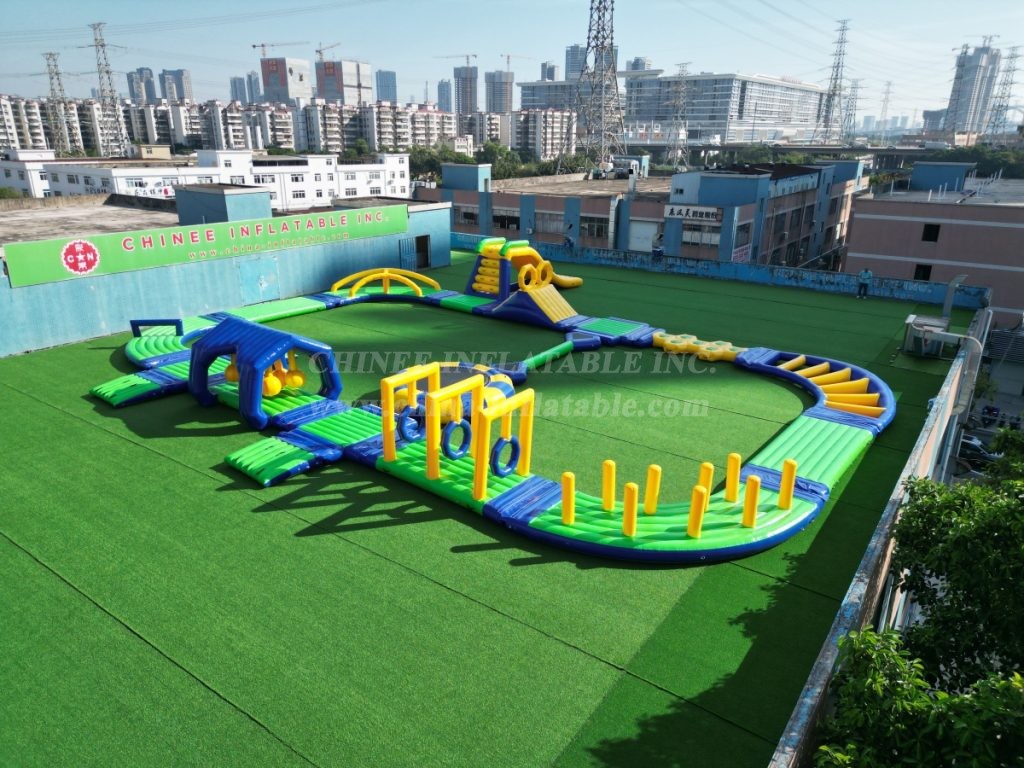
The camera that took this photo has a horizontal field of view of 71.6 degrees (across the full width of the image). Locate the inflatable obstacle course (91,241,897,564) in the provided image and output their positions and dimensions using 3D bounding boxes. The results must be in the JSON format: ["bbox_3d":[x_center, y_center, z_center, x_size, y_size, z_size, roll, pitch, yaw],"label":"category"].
[{"bbox_3d":[-0.273,-2.610,27.655,27.740,2.850,25.620,14,23,34],"label":"inflatable obstacle course"}]

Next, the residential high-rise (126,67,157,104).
[{"bbox_3d":[-485.150,-363.210,942.410,26.000,104.300,21.000,0,19,0],"label":"residential high-rise"}]

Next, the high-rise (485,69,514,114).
[{"bbox_3d":[-20.210,-447.320,1148.130,37.000,103.400,24.000,12,23,30],"label":"high-rise"}]

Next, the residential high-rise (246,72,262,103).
[{"bbox_3d":[-447.120,-484.160,1235.600,22.000,108.200,19.000,-6,21,-18],"label":"residential high-rise"}]

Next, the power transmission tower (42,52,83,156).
[{"bbox_3d":[-152.490,-90.380,242.090,7.500,40.700,9.000,14,23,35],"label":"power transmission tower"}]

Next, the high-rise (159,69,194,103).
[{"bbox_3d":[-447.430,-368.310,958.940,31.000,103.600,21.000,0,19,0],"label":"high-rise"}]

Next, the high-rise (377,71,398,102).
[{"bbox_3d":[-180.630,-399.180,1042.200,27.000,110.700,20.000,3,19,8],"label":"high-rise"}]

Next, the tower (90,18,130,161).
[{"bbox_3d":[-139.210,-97.610,247.390,8.500,51.000,10.000,14,23,35],"label":"tower"}]

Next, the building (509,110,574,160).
[{"bbox_3d":[18.520,-139.930,406.040,20.700,30.900,34.100,16,25,37],"label":"building"}]

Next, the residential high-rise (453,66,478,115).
[{"bbox_3d":[-64.940,-391.570,1015.850,28.000,114.900,22.000,6,20,17],"label":"residential high-rise"}]

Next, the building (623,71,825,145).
[{"bbox_3d":[180.830,-210.070,568.910,78.500,53.800,222.400,15,25,35],"label":"building"}]

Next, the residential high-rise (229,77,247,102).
[{"bbox_3d":[-499.610,-504.320,1298.960,26.000,102.400,20.000,-7,21,-19],"label":"residential high-rise"}]

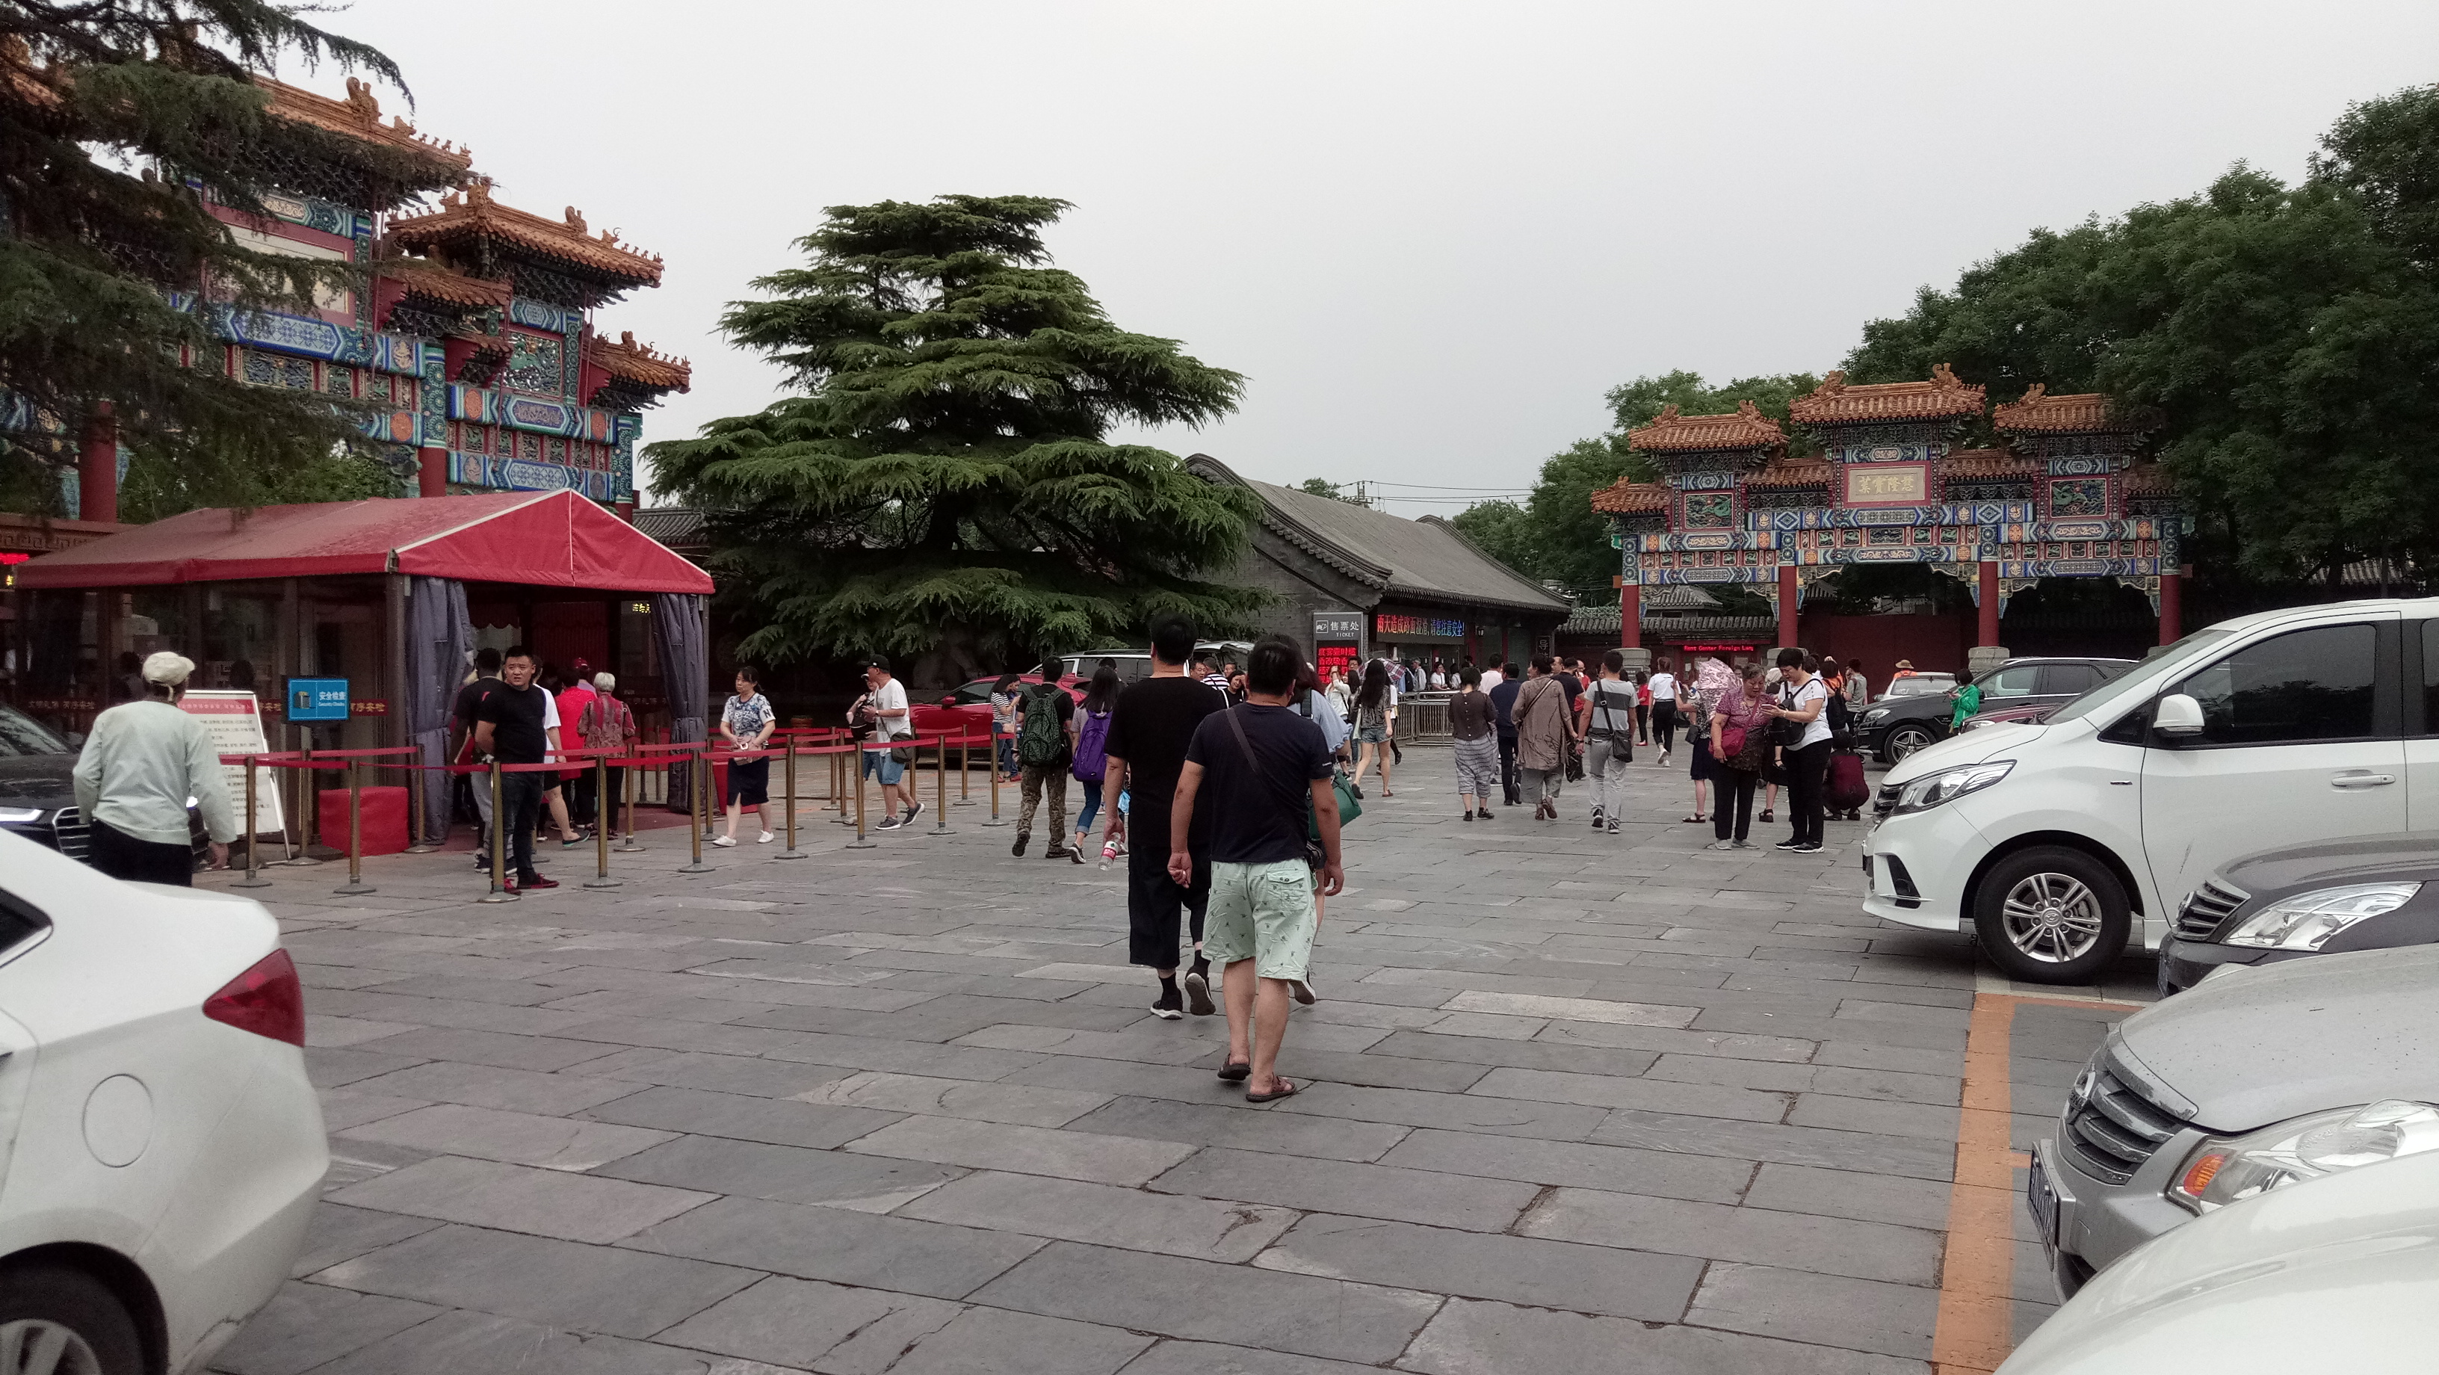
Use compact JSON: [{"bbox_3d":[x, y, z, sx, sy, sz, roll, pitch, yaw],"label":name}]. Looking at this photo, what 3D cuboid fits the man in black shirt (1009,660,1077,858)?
[{"bbox_3d":[-1.456,0.560,14.994,0.540,1.640,0.520,0,1,12],"label":"man in black shirt"}]

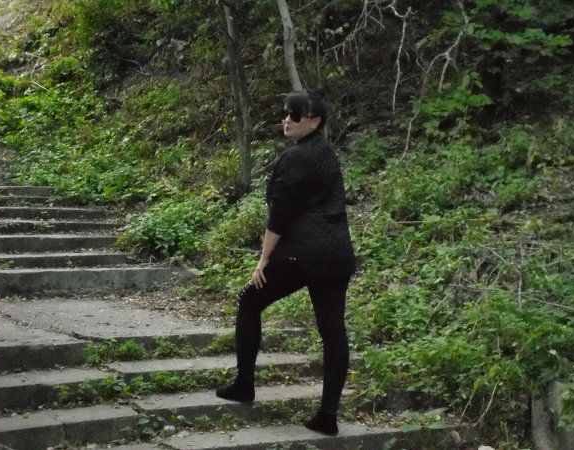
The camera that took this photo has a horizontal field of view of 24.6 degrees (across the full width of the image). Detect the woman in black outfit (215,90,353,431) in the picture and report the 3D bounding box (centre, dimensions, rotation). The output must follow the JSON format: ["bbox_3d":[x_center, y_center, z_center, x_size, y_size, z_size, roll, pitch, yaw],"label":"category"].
[{"bbox_3d":[0.000,0.180,6.300,0.620,1.640,0.500,3,3,41],"label":"woman in black outfit"}]

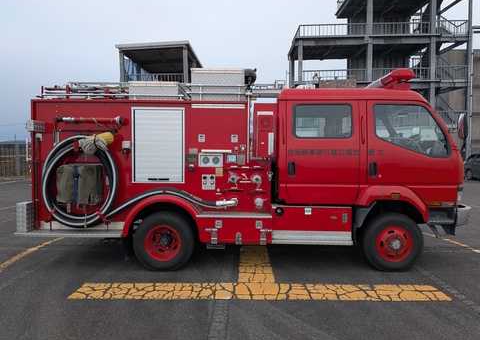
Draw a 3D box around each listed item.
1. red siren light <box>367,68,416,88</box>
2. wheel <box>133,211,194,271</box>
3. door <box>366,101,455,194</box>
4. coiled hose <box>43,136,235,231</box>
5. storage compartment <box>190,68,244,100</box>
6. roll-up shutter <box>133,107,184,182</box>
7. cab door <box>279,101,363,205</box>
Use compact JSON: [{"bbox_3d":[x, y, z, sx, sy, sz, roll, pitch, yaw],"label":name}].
[{"bbox_3d":[2.041,-1.210,4.728,0.300,0.200,1.200,1,4,1],"label":"red siren light"},{"bbox_3d":[-0.935,0.862,4.190,0.735,0.735,0.230,1,4,1],"label":"wheel"},{"bbox_3d":[2.059,-0.272,4.020,1.040,1.130,0.140,1,4,1],"label":"door"},{"bbox_3d":[-1.254,0.154,4.090,2.300,1.110,0.190,1,4,1],"label":"coiled hose"},{"bbox_3d":[-0.266,-1.099,4.698,0.670,0.430,1.000,1,4,1],"label":"storage compartment"},{"bbox_3d":[-1.014,-0.307,4.140,0.660,0.950,0.060,1,4,1],"label":"roll-up shutter"},{"bbox_3d":[0.977,-0.212,4.040,0.980,1.240,0.140,1,4,1],"label":"cab door"}]

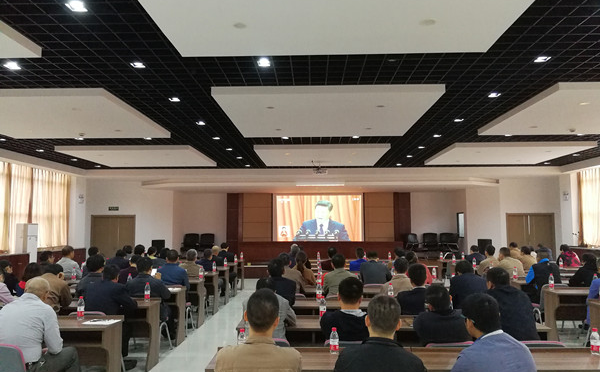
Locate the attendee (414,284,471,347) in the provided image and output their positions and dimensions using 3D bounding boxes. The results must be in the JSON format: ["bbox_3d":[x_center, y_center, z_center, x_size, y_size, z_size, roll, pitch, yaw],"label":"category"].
[{"bbox_3d":[1.124,1.397,3.852,0.520,1.170,0.750,0,-5,-2],"label":"attendee"}]

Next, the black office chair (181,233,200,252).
[{"bbox_3d":[-3.957,2.209,16.812,0.620,0.980,0.620,0,-5,2],"label":"black office chair"}]

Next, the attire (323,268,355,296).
[{"bbox_3d":[0.504,1.328,5.873,0.480,0.630,0.420,0,-5,2],"label":"attire"}]

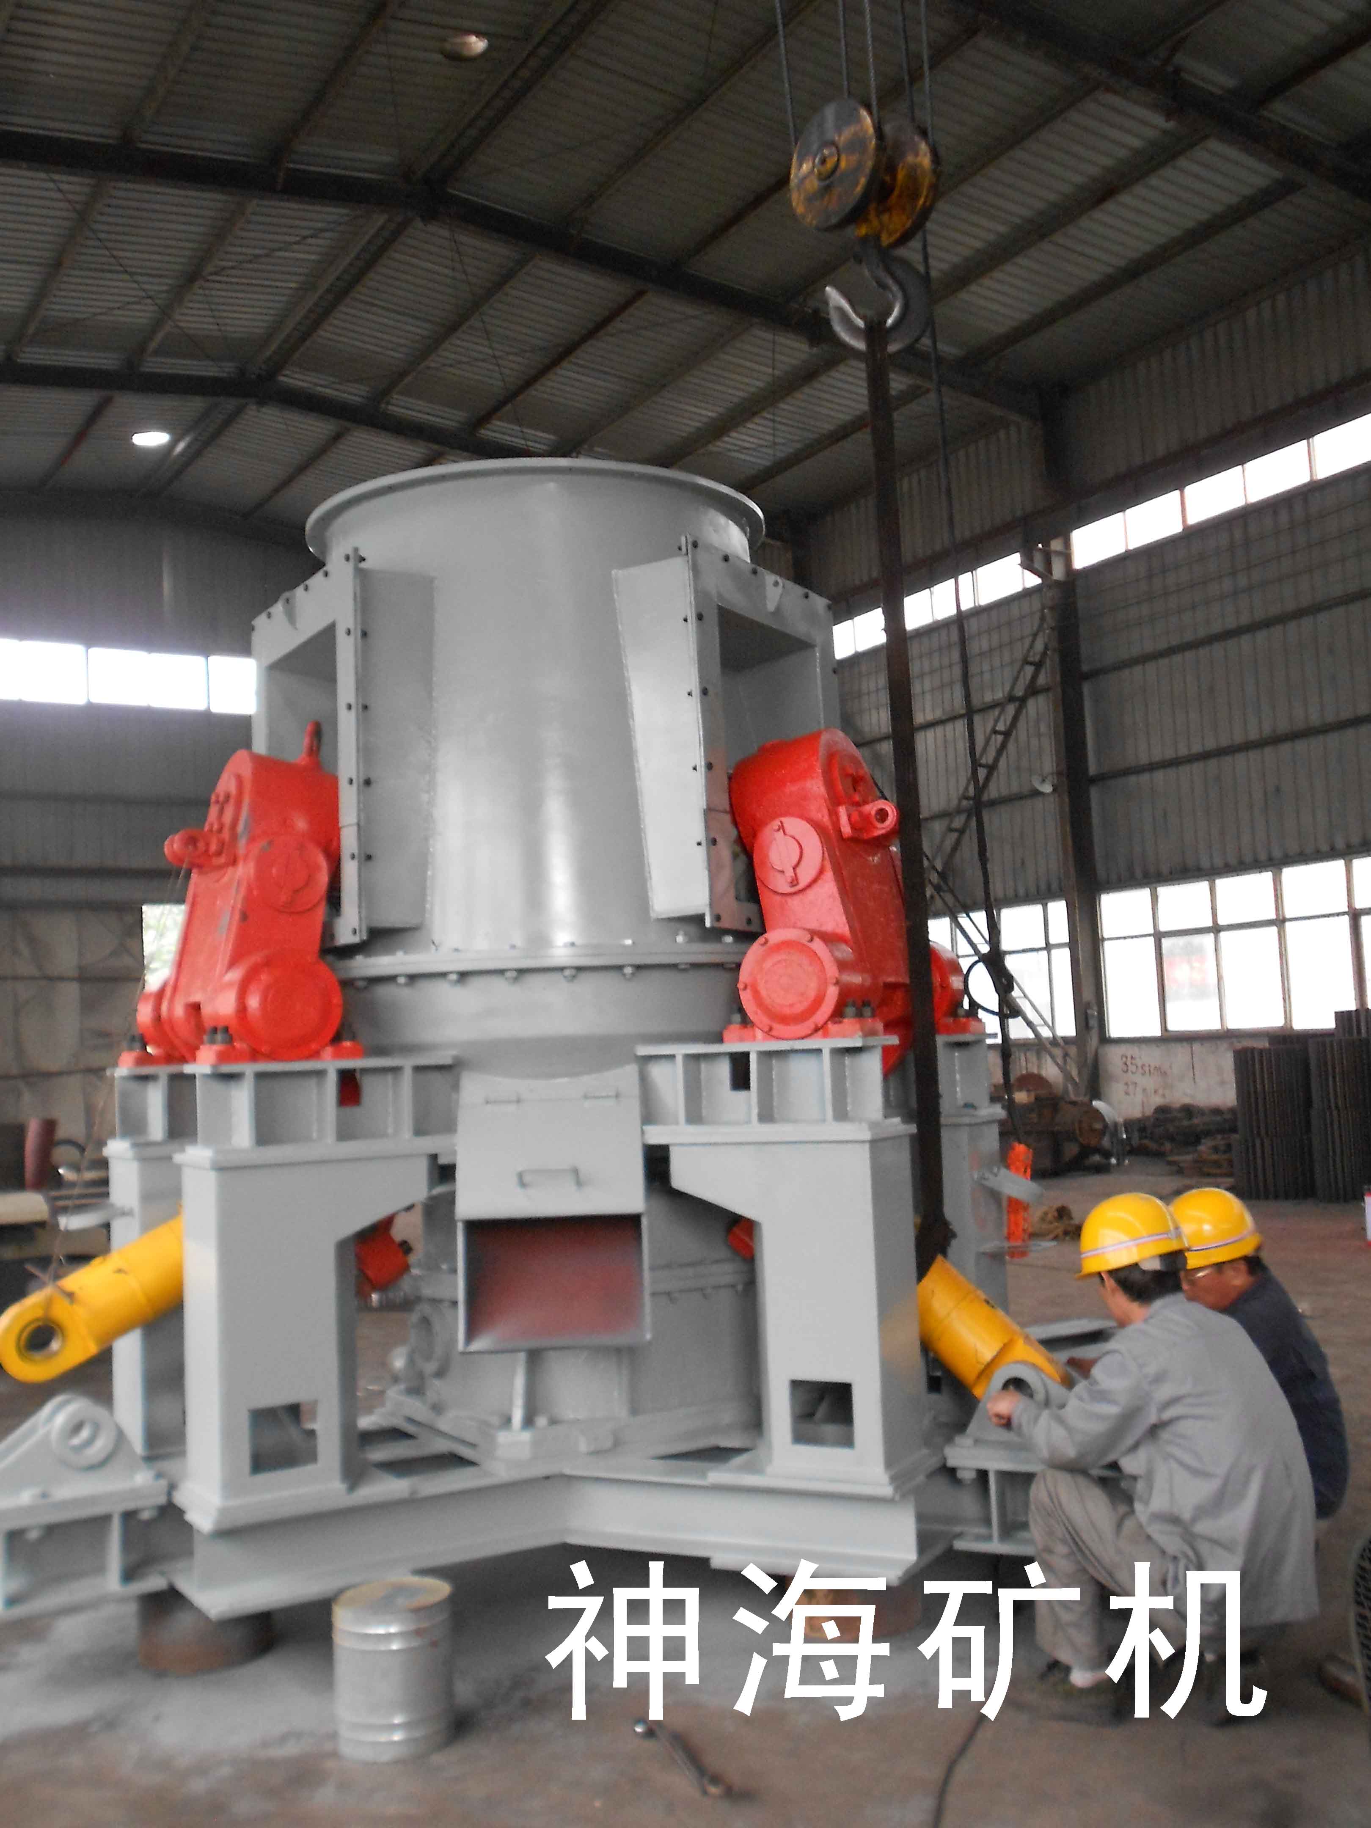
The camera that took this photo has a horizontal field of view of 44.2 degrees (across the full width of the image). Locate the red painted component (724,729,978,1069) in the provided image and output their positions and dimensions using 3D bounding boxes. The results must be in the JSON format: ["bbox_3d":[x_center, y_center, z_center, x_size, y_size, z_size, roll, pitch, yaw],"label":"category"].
[{"bbox_3d":[0.456,-0.006,5.104,0.620,0.980,0.980,-5,-6,27],"label":"red painted component"}]

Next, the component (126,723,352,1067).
[{"bbox_3d":[-1.305,0.024,5.065,0.610,1.030,0.980,1,-6,-31],"label":"component"}]

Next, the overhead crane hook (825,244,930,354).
[{"bbox_3d":[0.603,-1.928,5.287,0.320,0.345,0.100,-1,-5,-12],"label":"overhead crane hook"}]

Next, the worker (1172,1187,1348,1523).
[{"bbox_3d":[1.503,1.364,4.715,0.740,1.170,0.520,-2,-5,-6],"label":"worker"}]

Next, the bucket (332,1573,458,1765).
[{"bbox_3d":[-0.707,1.827,4.102,0.283,0.334,0.283,-3,-5,0],"label":"bucket"}]

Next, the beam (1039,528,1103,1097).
[{"bbox_3d":[5.181,-0.734,22.159,0.400,8.191,0.300,0,-6,-30],"label":"beam"}]

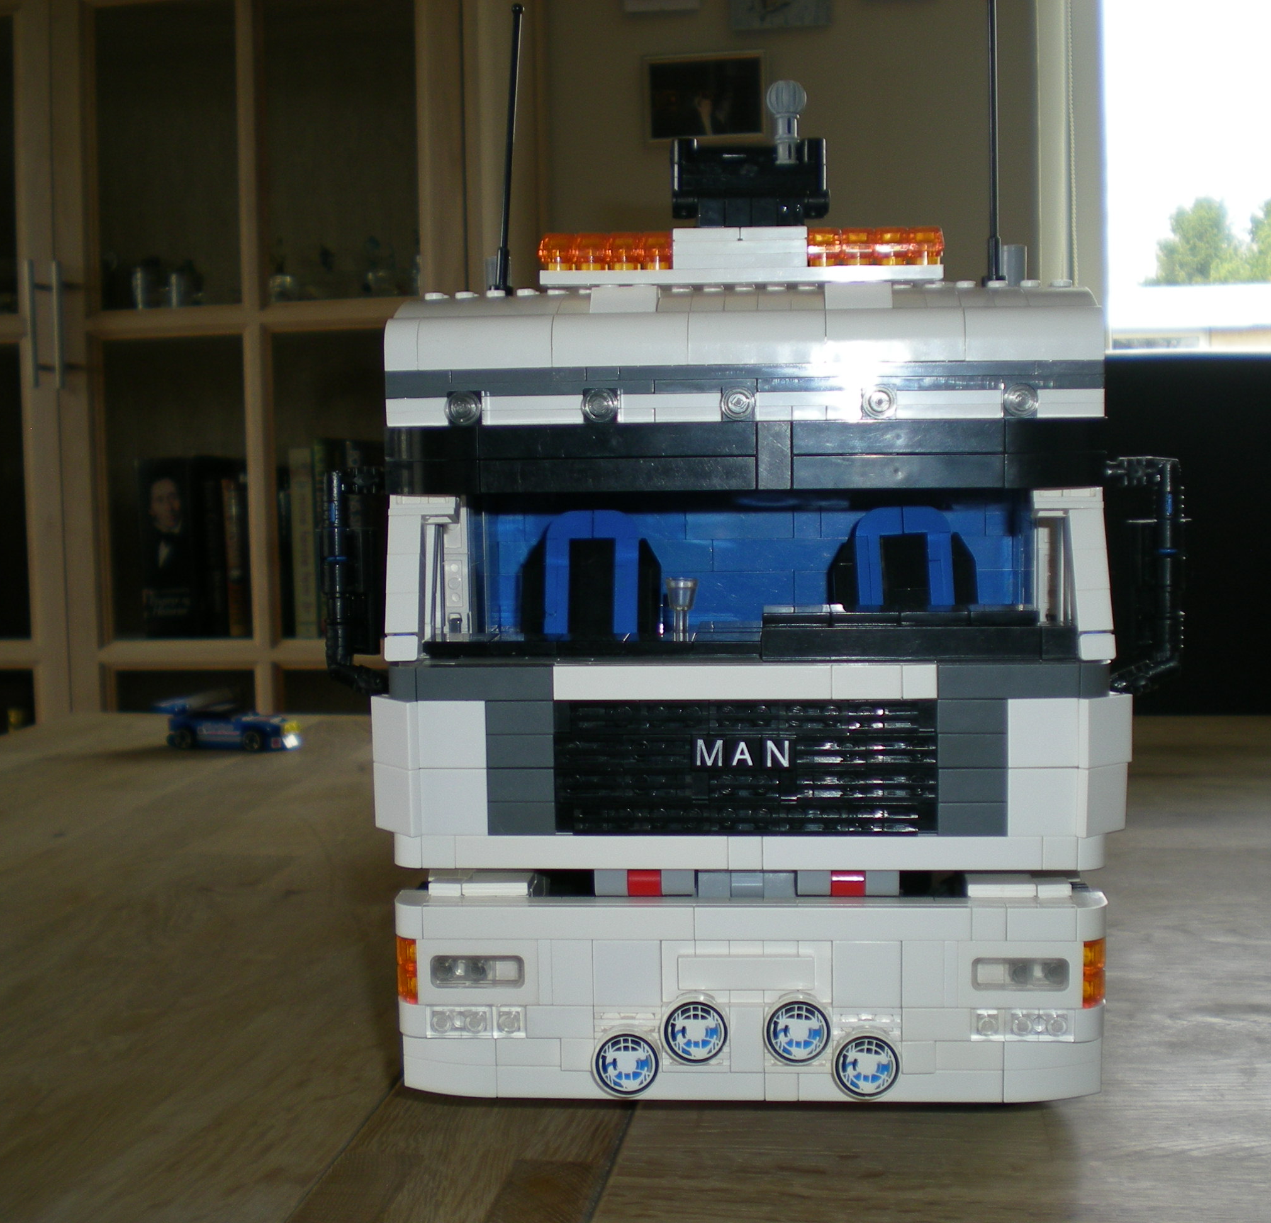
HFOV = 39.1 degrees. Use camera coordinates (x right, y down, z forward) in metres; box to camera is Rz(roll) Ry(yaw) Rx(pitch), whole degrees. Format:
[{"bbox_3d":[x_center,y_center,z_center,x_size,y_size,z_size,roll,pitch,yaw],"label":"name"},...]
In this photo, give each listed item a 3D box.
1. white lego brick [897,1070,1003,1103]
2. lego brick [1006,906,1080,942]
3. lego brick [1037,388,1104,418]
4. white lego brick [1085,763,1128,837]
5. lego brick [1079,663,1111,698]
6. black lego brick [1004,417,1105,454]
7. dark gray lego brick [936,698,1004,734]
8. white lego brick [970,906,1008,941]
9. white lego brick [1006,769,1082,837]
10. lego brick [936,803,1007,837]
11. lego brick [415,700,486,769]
[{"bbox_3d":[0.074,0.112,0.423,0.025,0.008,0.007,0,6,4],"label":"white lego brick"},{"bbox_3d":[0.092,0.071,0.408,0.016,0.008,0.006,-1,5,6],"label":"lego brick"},{"bbox_3d":[0.099,-0.047,0.409,0.015,0.006,0.007,0,6,4],"label":"lego brick"},{"bbox_3d":[0.108,0.043,0.412,0.012,0.016,0.011,0,7,4],"label":"white lego brick"},{"bbox_3d":[0.105,0.015,0.410,0.008,0.008,0.010,0,7,4],"label":"lego brick"},{"bbox_3d":[0.094,-0.039,0.402,0.024,0.008,0.009,-1,5,5],"label":"black lego brick"},{"bbox_3d":[0.077,0.024,0.411,0.016,0.008,0.007,0,6,4],"label":"dark gray lego brick"},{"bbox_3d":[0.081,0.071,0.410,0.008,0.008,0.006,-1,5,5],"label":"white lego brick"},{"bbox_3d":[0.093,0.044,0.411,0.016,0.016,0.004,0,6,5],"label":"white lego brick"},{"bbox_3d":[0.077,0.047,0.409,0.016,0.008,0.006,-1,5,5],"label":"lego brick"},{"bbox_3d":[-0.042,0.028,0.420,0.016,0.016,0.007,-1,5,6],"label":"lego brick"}]

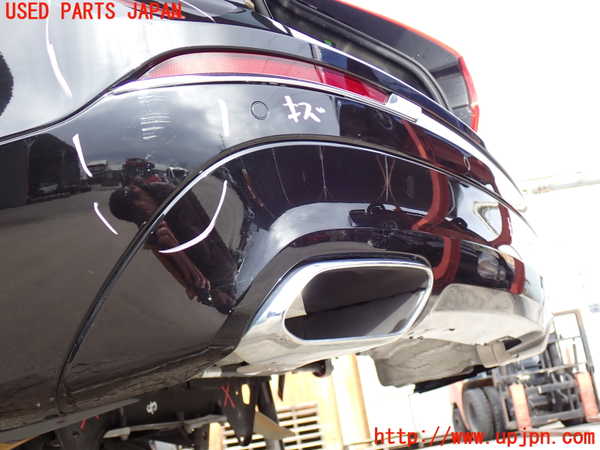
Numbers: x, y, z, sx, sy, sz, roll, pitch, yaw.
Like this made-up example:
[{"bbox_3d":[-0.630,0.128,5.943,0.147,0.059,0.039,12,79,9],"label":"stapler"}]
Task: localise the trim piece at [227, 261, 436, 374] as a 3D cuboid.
[{"bbox_3d":[0.038,0.108,0.955,0.232,0.106,0.128,7,-19,-44],"label":"trim piece"}]

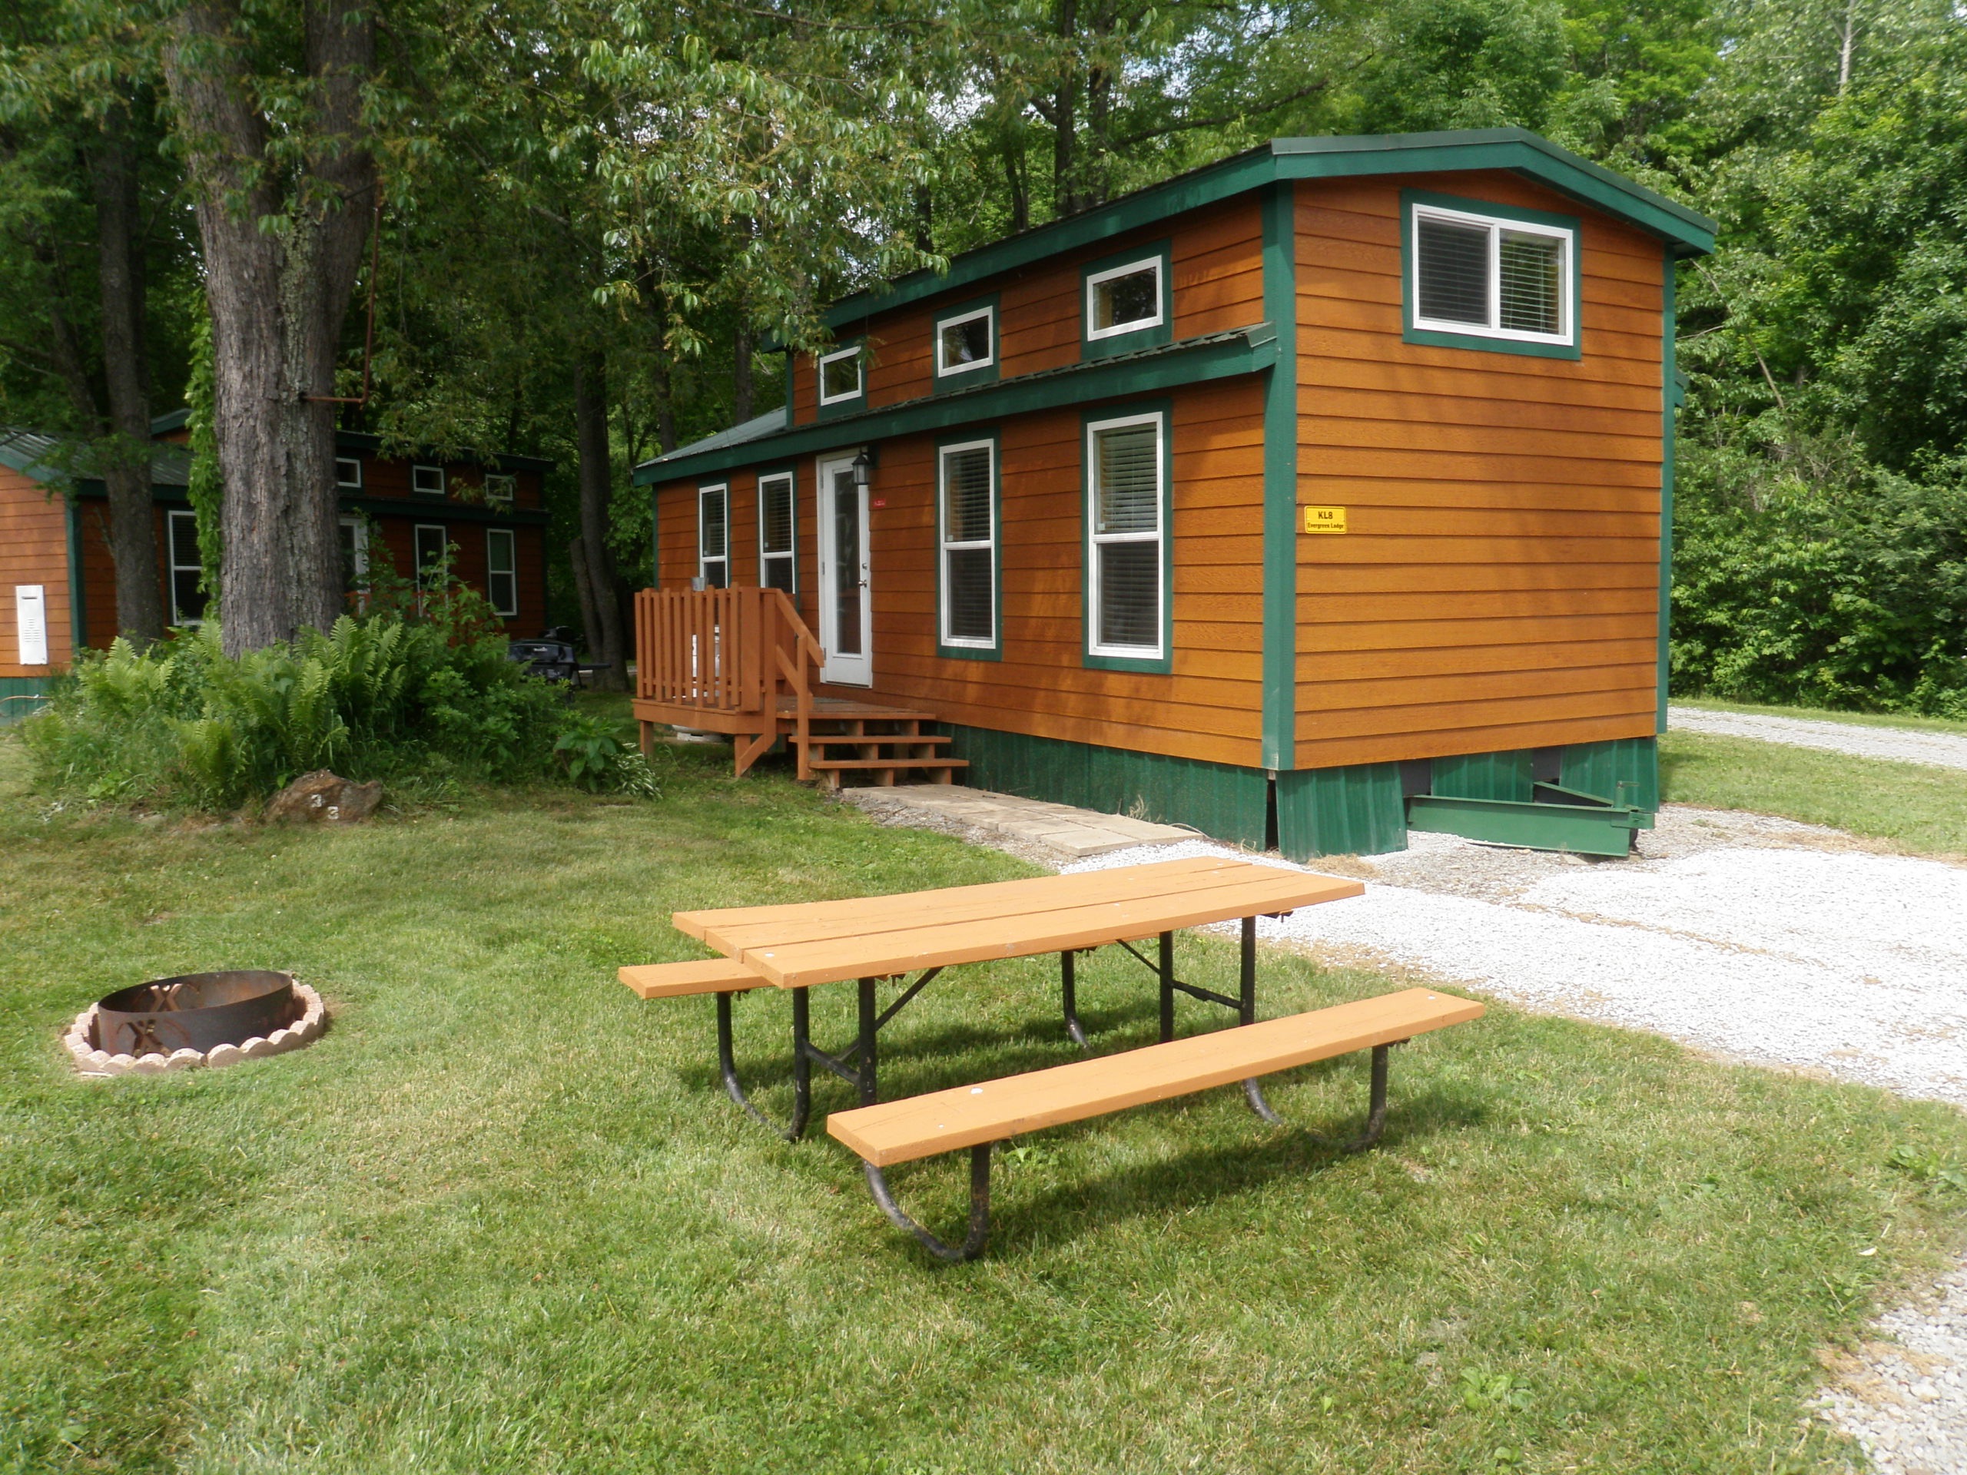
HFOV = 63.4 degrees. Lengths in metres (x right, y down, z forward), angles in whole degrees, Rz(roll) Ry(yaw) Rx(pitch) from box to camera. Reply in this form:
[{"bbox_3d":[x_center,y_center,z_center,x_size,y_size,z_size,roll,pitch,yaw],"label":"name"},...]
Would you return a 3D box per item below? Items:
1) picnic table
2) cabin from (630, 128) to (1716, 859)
[{"bbox_3d":[0.141,0.821,4.619,1.890,0.710,1.693,-4,8,-31],"label":"picnic table"},{"bbox_3d":[0.481,-1.913,14.482,4.300,4.460,10.600,-4,6,-32],"label":"cabin"}]

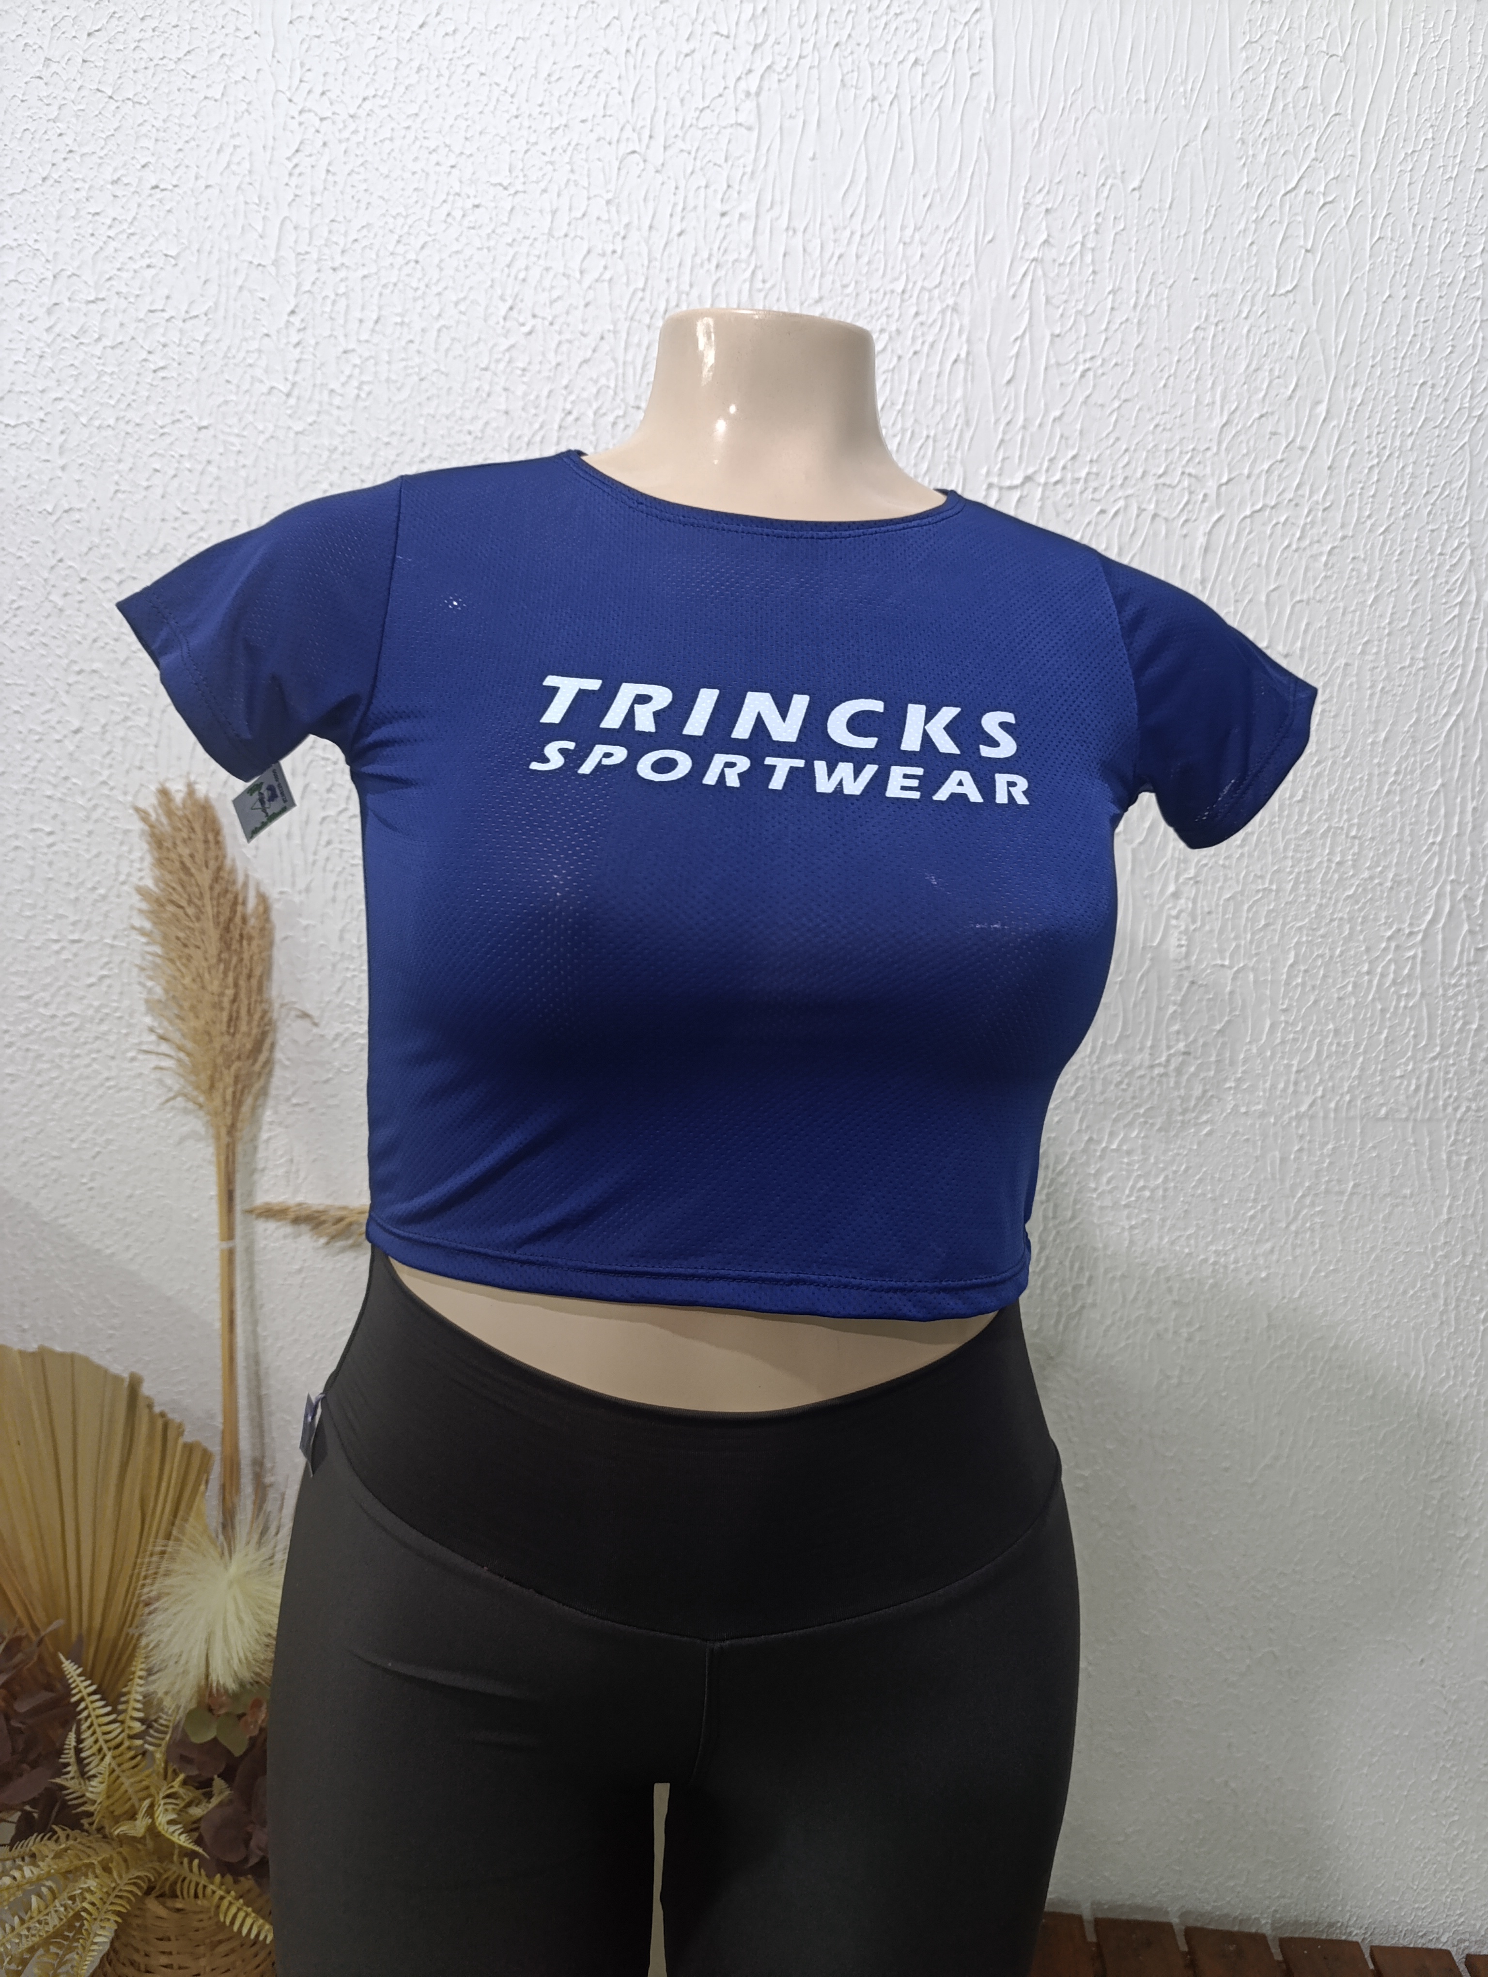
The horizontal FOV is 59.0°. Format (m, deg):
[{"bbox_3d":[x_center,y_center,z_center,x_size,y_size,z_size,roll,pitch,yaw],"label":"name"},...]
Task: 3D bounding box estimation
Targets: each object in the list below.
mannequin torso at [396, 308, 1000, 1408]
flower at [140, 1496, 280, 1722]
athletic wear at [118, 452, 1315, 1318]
[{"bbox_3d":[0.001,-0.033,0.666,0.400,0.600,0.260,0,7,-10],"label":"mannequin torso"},{"bbox_3d":[-0.458,0.536,1.140,0.135,0.180,0.130,2,7,0],"label":"flower"},{"bbox_3d":[0.007,-0.051,0.665,0.600,0.420,0.270,0,7,-10],"label":"athletic wear"}]

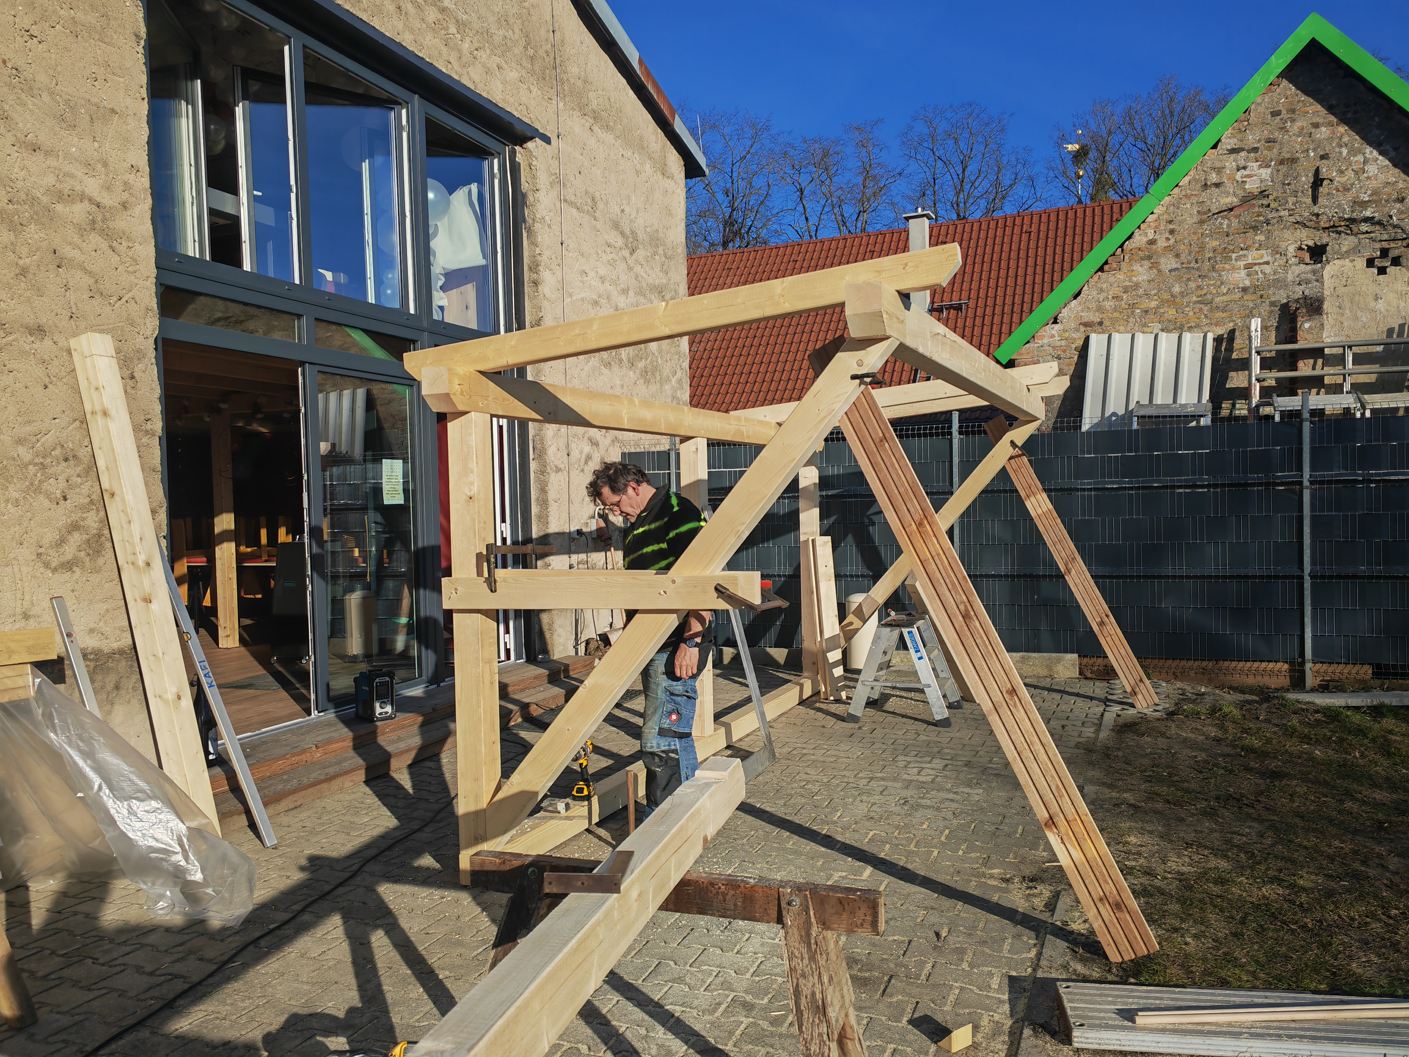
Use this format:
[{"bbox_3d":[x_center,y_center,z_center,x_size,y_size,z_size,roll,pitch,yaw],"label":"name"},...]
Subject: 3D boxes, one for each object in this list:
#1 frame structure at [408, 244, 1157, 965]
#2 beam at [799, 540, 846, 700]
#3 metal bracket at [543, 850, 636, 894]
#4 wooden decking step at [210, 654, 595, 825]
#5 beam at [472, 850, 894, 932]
[{"bbox_3d":[0.965,0.158,5.877,2.720,2.280,4.850,-1,2,23],"label":"frame structure"},{"bbox_3d":[0.894,0.654,8.100,0.140,1.193,0.110,-4,-3,-12],"label":"beam"},{"bbox_3d":[-0.211,0.639,2.085,0.141,0.036,0.200,-2,2,6],"label":"metal bracket"},{"bbox_3d":[-1.810,1.250,7.139,0.740,0.190,4.420,-1,2,20],"label":"wooden decking step"},{"bbox_3d":[-0.086,0.803,2.439,0.969,0.079,0.050,-1,2,21],"label":"beam"}]

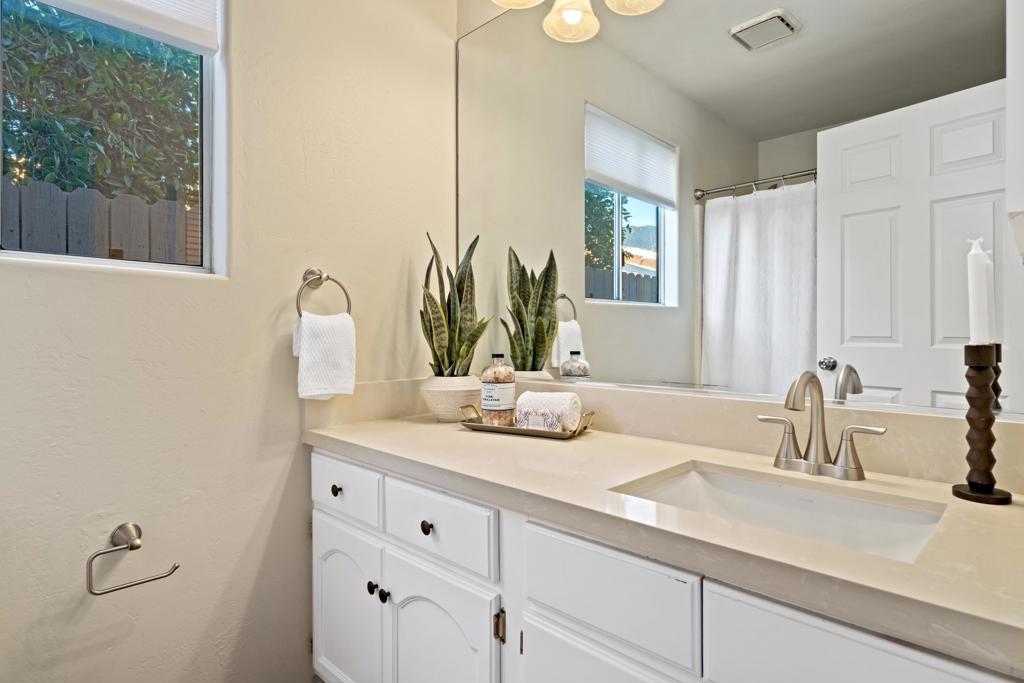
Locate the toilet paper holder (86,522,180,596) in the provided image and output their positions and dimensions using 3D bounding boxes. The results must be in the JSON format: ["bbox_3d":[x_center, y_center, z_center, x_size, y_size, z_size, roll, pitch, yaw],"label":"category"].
[{"bbox_3d":[-0.842,0.471,1.200,0.083,0.121,0.169,1,1,45],"label":"toilet paper holder"}]

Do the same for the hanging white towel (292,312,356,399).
[{"bbox_3d":[-0.523,0.041,1.502,0.072,0.240,0.169,1,1,45],"label":"hanging white towel"}]

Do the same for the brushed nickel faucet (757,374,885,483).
[{"bbox_3d":[0.537,0.152,0.983,0.219,0.195,0.175,1,1,45],"label":"brushed nickel faucet"}]

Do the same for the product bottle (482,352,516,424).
[{"bbox_3d":[-0.038,0.137,1.514,0.095,0.208,0.095,0,1,0],"label":"product bottle"}]

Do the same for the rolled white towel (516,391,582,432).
[{"bbox_3d":[0.098,0.189,1.420,0.128,0.105,0.105,0,1,31],"label":"rolled white towel"}]

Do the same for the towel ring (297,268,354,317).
[{"bbox_3d":[-0.532,-0.116,1.507,0.083,0.181,0.158,1,1,45],"label":"towel ring"}]

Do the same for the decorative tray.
[{"bbox_3d":[0.036,0.217,1.457,0.372,0.056,0.131,0,1,31],"label":"decorative tray"}]

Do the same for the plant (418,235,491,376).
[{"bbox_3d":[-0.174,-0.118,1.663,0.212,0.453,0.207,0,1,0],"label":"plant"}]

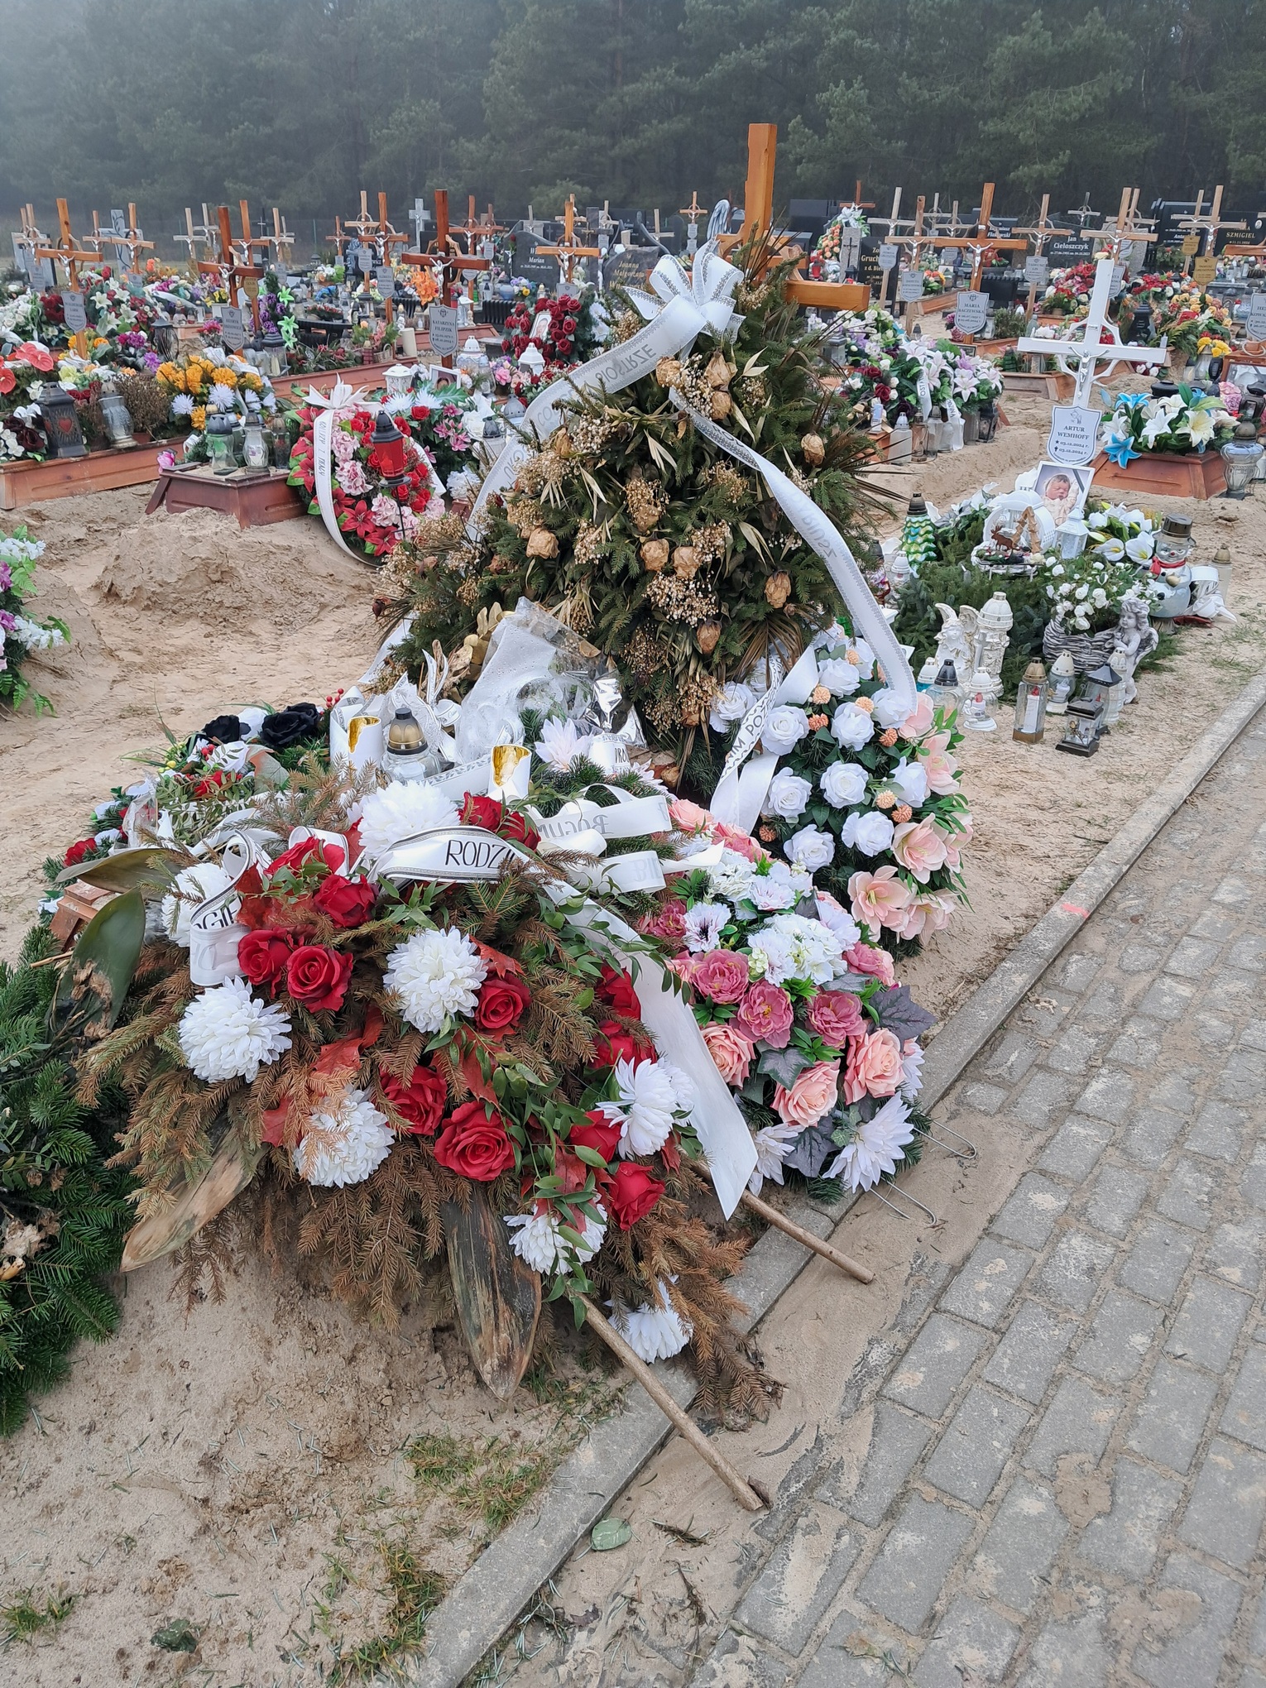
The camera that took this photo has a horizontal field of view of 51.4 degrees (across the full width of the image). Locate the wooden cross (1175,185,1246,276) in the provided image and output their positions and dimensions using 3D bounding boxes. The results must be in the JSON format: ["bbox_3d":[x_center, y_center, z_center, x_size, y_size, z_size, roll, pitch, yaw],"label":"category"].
[{"bbox_3d":[5.311,-5.324,12.329,0.630,1.500,0.080,14,28,23],"label":"wooden cross"}]

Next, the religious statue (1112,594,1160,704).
[{"bbox_3d":[1.665,-0.641,4.361,0.150,0.340,0.150,-12,29,-25],"label":"religious statue"}]

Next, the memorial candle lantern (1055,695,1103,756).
[{"bbox_3d":[1.368,-0.362,4.014,0.110,0.160,0.110,21,32,35],"label":"memorial candle lantern"}]

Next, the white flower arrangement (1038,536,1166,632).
[{"bbox_3d":[1.687,-0.937,4.782,0.380,0.240,0.300,14,28,23],"label":"white flower arrangement"}]

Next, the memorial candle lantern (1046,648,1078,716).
[{"bbox_3d":[1.428,-0.540,4.381,0.085,0.205,0.085,14,28,23],"label":"memorial candle lantern"}]

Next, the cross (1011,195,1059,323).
[{"bbox_3d":[4.856,-6.943,15.953,0.700,1.580,0.100,18,30,31],"label":"cross"}]

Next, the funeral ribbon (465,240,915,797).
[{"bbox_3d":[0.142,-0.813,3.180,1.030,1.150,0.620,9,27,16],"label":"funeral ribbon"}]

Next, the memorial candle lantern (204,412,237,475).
[{"bbox_3d":[-2.117,-2.062,6.760,0.140,0.265,0.140,14,28,23],"label":"memorial candle lantern"}]

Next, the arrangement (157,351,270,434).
[{"bbox_3d":[-2.201,-2.346,6.900,0.580,0.460,0.380,10,27,18],"label":"arrangement"}]

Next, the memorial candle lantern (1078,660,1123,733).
[{"bbox_3d":[1.510,-0.477,4.246,0.090,0.215,0.090,22,32,35],"label":"memorial candle lantern"}]

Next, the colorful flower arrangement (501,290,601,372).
[{"bbox_3d":[-0.696,-4.363,11.300,0.750,0.680,0.420,15,29,27],"label":"colorful flower arrangement"}]

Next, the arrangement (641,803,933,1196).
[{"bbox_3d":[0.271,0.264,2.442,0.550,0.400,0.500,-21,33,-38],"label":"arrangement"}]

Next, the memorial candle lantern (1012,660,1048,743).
[{"bbox_3d":[1.252,-0.450,4.135,0.075,0.250,0.075,25,34,39],"label":"memorial candle lantern"}]

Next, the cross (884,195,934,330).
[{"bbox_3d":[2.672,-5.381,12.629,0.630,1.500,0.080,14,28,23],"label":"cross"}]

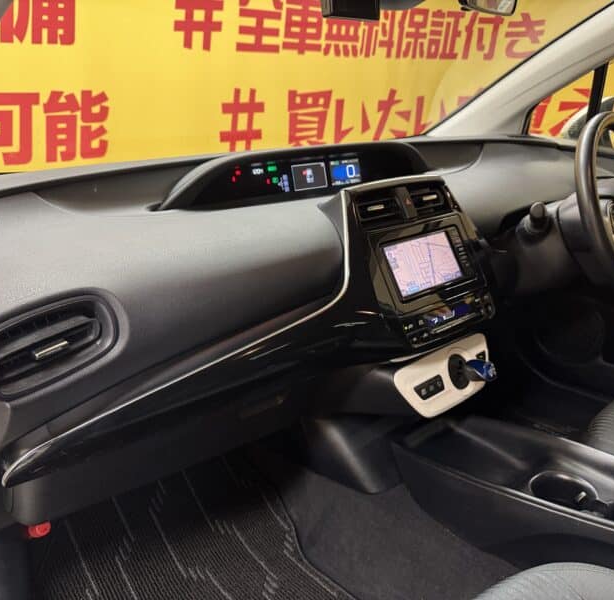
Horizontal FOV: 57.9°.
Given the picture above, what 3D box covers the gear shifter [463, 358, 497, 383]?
[{"bbox_3d":[0.281,0.114,0.900,0.045,0.040,0.055,-16,24,-38],"label":"gear shifter"}]

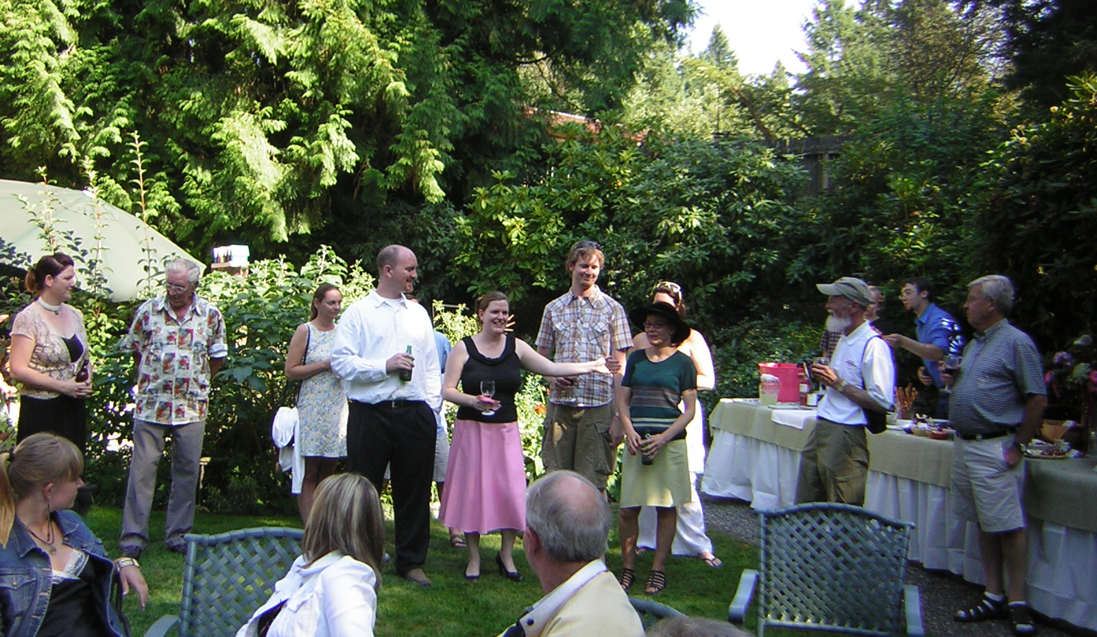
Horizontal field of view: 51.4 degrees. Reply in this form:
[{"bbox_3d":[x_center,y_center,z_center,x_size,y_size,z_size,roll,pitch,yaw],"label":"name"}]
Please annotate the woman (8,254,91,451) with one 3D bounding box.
[{"bbox_3d":[-2.570,0.520,5.850,0.400,1.700,0.480,2,1,24],"label":"woman"}]

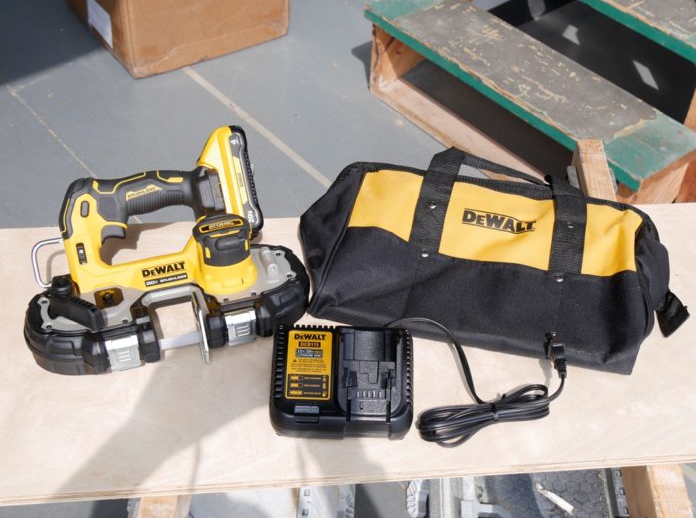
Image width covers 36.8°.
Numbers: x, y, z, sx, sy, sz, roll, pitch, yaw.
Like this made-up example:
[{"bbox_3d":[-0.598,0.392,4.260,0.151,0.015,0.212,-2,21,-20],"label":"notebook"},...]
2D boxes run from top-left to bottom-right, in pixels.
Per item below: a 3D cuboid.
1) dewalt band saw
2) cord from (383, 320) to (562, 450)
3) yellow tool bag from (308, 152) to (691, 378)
[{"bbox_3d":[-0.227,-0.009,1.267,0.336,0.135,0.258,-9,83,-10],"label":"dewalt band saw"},{"bbox_3d":[0.155,0.138,1.231,0.217,0.040,0.166,1,47,-1],"label":"cord"},{"bbox_3d":[0.172,-0.021,1.282,0.467,0.183,0.182,11,48,8],"label":"yellow tool bag"}]

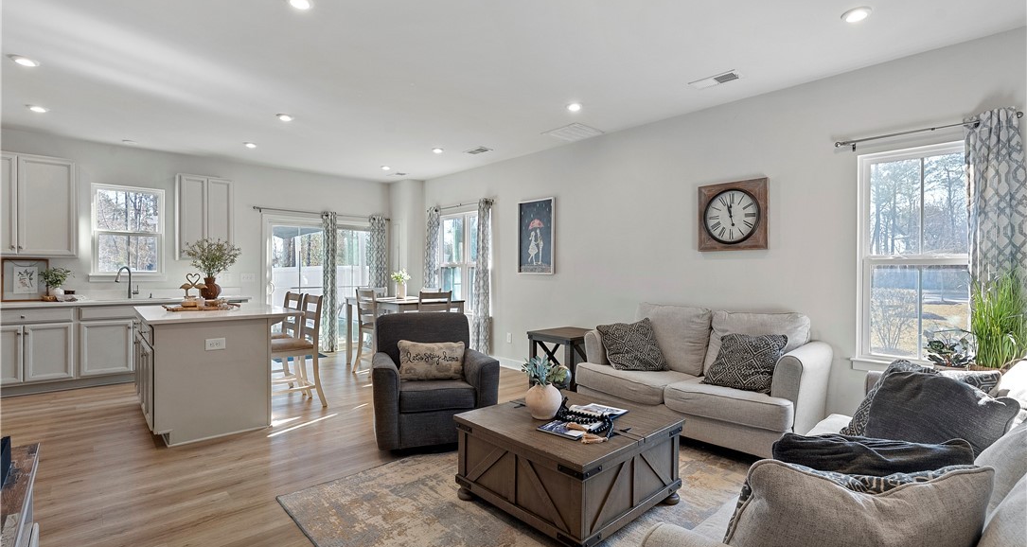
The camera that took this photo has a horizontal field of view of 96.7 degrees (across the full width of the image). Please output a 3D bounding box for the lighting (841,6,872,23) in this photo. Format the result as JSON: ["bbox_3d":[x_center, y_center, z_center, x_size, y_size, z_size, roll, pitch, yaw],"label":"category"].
[{"bbox_3d":[1.945,-1.456,2.592,0.180,0.030,0.180,0,0,-42],"label":"lighting"}]

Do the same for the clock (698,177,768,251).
[{"bbox_3d":[1.860,-0.481,3.867,0.060,0.575,0.575,0,1,-42],"label":"clock"}]

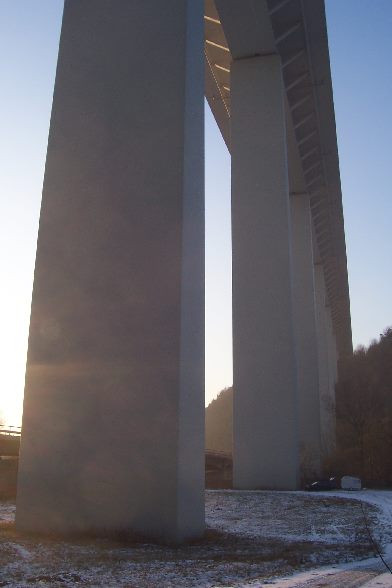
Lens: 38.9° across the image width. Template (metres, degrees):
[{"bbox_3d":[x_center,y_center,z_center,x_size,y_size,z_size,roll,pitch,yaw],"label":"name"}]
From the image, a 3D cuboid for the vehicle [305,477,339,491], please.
[{"bbox_3d":[17.285,26.382,76.662,4.500,1.550,1.800,6,-19,-17],"label":"vehicle"}]

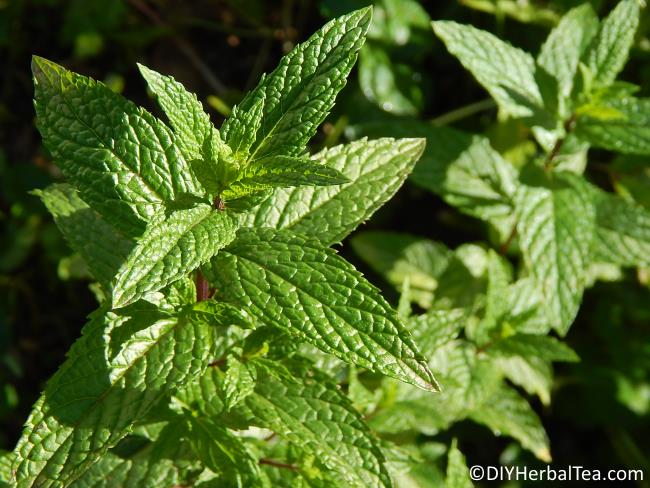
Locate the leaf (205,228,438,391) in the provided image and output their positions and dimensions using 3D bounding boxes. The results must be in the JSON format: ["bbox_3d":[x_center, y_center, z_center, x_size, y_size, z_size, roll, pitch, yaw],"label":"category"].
[{"bbox_3d":[-0.001,0.016,0.598,0.065,0.011,0.026,33,58,11],"label":"leaf"}]

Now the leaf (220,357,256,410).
[{"bbox_3d":[-0.022,0.036,0.632,0.011,0.005,0.015,6,65,0],"label":"leaf"}]

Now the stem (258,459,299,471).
[{"bbox_3d":[-0.012,0.057,0.645,0.013,0.002,0.002,12,46,14],"label":"stem"}]

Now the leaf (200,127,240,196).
[{"bbox_3d":[-0.025,-0.020,0.590,0.011,0.019,0.006,-9,21,0],"label":"leaf"}]

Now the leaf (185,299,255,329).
[{"bbox_3d":[-0.026,0.017,0.615,0.018,0.005,0.010,18,44,15],"label":"leaf"}]

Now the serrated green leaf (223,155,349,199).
[{"bbox_3d":[-0.009,-0.016,0.588,0.031,0.007,0.013,-1,44,15],"label":"serrated green leaf"}]

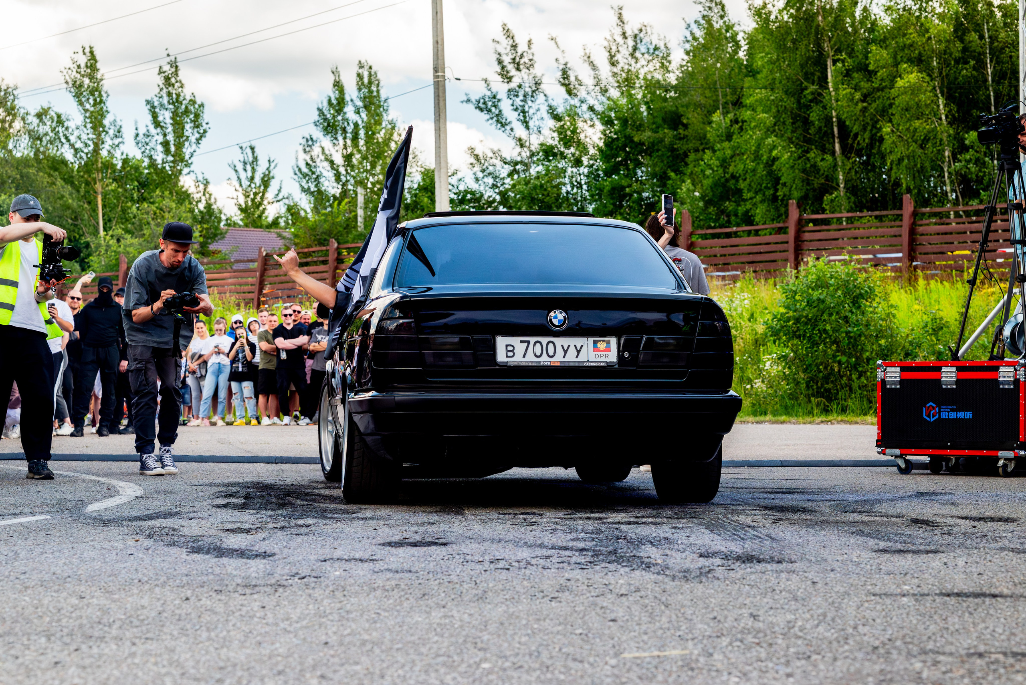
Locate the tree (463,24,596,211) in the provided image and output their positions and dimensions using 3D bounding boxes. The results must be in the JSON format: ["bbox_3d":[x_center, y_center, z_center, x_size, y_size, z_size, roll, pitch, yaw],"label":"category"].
[{"bbox_3d":[0.424,-4.470,61.000,3.400,7.200,3.200,0,-1,0],"label":"tree"}]

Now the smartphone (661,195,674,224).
[{"bbox_3d":[0.789,-0.678,12.350,0.011,0.158,0.077,-9,-11,42],"label":"smartphone"}]

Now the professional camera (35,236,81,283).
[{"bbox_3d":[-2.675,-0.493,14.250,0.250,0.290,0.170,-1,-1,34],"label":"professional camera"}]

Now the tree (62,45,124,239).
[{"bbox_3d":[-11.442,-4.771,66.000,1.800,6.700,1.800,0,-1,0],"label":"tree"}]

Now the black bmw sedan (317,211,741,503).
[{"bbox_3d":[-0.039,0.069,12.744,1.780,1.430,4.700,0,-1,-6],"label":"black bmw sedan"}]

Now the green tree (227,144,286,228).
[{"bbox_3d":[-9.013,-4.260,85.000,2.000,5.600,2.000,0,-1,0],"label":"green tree"}]

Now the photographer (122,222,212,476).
[{"bbox_3d":[-2.159,0.033,15.165,0.540,1.590,0.550,1,-1,-30],"label":"photographer"}]

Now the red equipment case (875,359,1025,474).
[{"bbox_3d":[2.939,0.479,15.447,1.029,0.724,0.650,-1,-1,38],"label":"red equipment case"}]

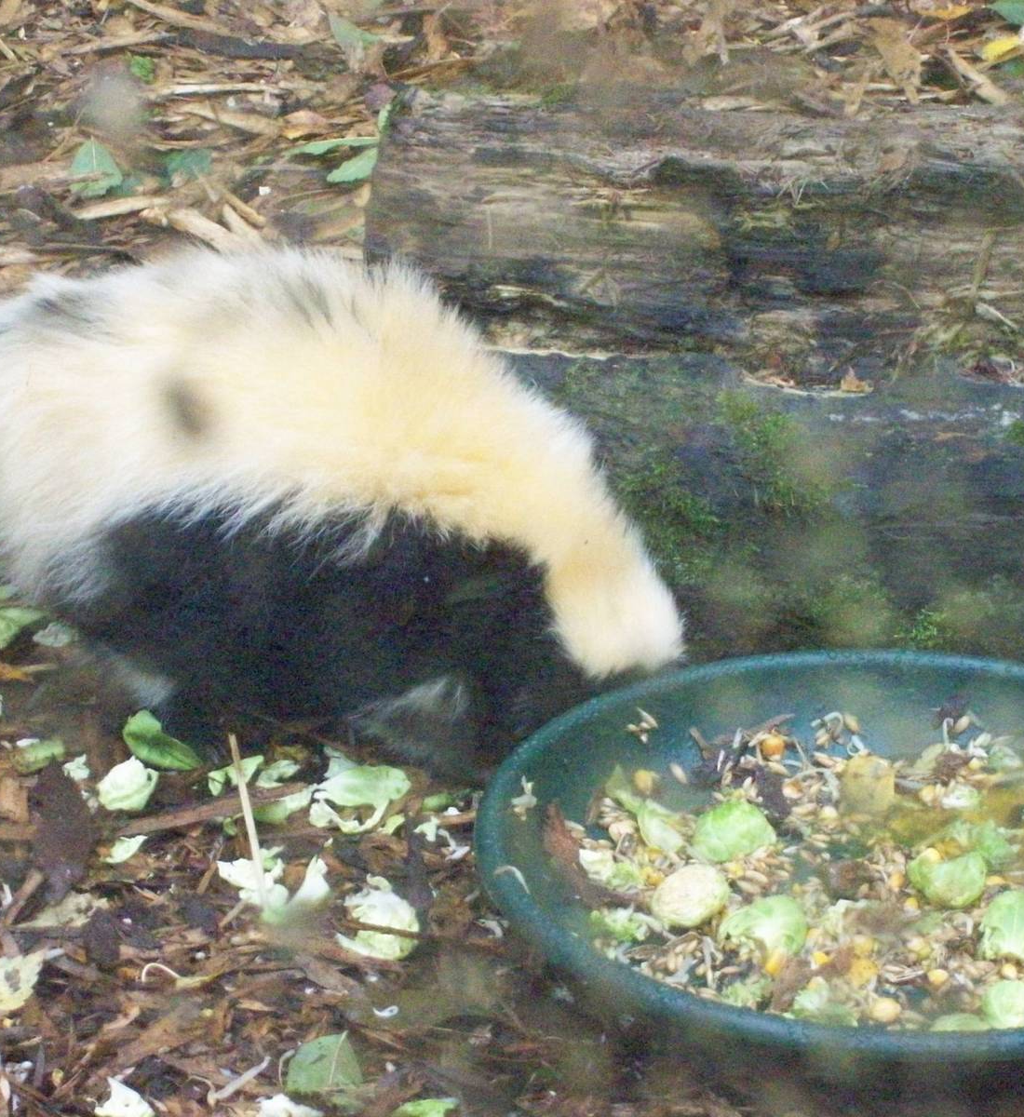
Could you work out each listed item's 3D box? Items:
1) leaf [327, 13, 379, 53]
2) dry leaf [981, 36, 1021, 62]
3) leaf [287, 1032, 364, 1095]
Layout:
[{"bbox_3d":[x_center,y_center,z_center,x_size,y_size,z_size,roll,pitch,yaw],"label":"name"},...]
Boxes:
[{"bbox_3d":[-0.100,-0.331,2.933,0.033,0.020,0.036,0,25,0],"label":"leaf"},{"bbox_3d":[0.308,-0.320,2.921,0.026,0.013,0.022,0,25,0],"label":"dry leaf"},{"bbox_3d":[-0.066,0.179,1.657,0.027,0.009,0.030,3,40,2],"label":"leaf"}]

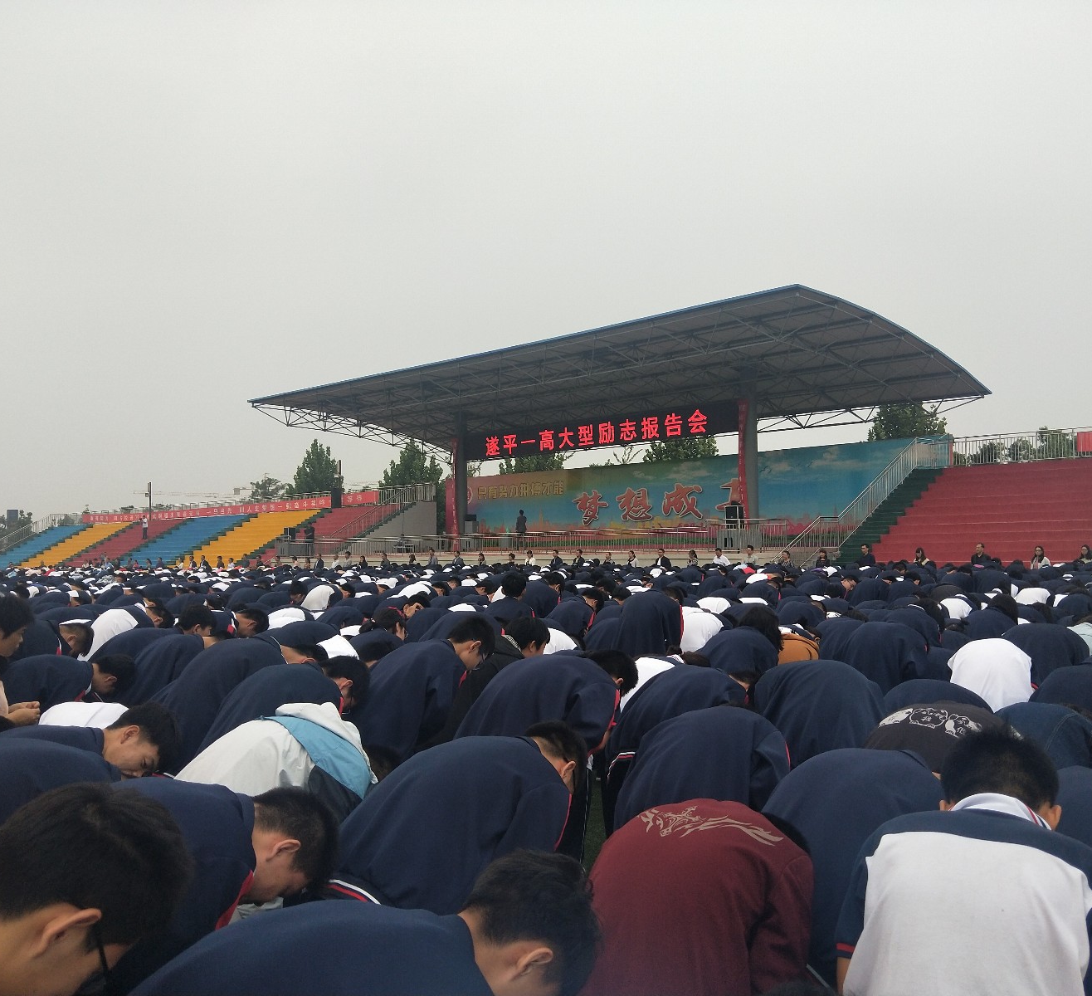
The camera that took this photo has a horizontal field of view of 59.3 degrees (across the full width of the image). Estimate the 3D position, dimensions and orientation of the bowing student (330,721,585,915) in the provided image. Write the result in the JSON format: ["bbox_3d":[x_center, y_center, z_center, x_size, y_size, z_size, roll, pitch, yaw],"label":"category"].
[{"bbox_3d":[-0.220,1.225,2.644,0.500,1.110,0.830,-3,-5,42],"label":"bowing student"}]

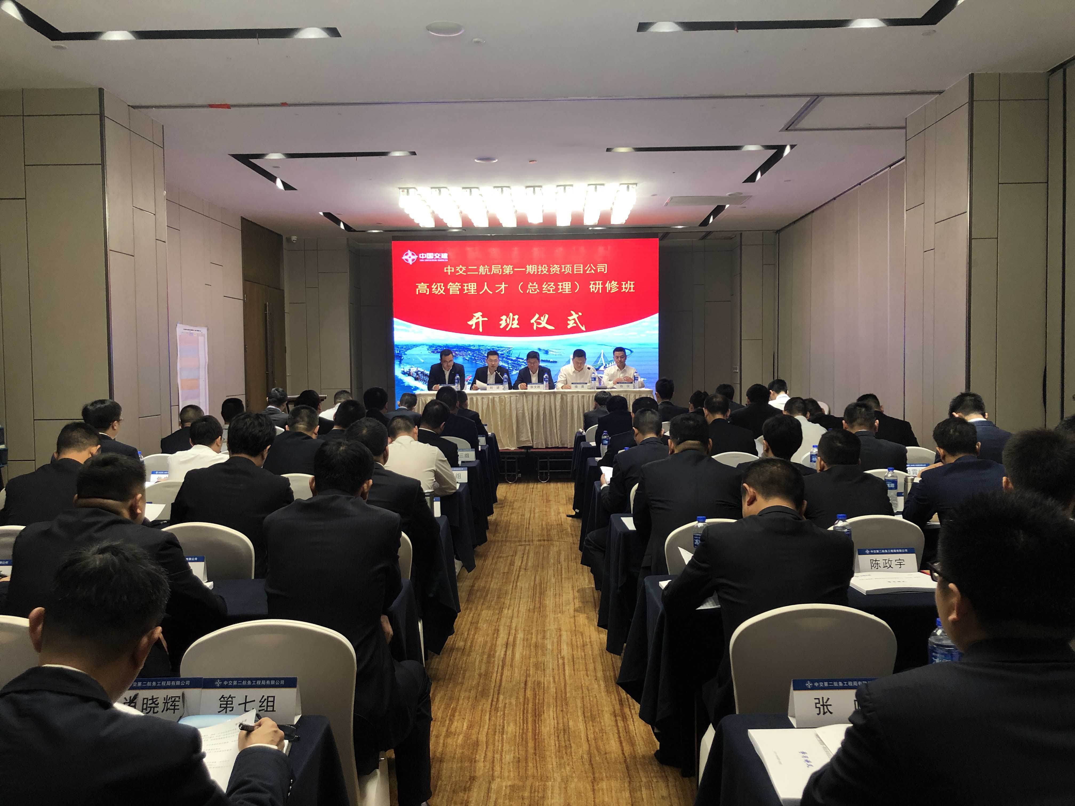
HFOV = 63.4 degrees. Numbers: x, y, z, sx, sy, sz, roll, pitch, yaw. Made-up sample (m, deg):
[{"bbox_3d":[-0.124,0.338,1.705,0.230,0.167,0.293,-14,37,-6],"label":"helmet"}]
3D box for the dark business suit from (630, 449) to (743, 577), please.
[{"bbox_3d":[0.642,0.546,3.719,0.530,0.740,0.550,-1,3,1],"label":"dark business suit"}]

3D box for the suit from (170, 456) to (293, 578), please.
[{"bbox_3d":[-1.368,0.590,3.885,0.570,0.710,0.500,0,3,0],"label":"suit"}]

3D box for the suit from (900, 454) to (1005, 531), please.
[{"bbox_3d":[1.927,0.546,3.948,0.540,0.700,0.500,0,3,0],"label":"suit"}]

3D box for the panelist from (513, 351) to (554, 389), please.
[{"bbox_3d":[-0.058,-0.081,11.910,0.560,1.280,0.750,0,3,0],"label":"panelist"}]

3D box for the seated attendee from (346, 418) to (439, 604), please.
[{"bbox_3d":[-0.719,0.715,3.990,0.560,1.300,0.800,0,3,0],"label":"seated attendee"}]

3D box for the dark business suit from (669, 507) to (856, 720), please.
[{"bbox_3d":[0.639,0.608,2.520,0.510,0.640,0.520,-1,2,-4],"label":"dark business suit"}]

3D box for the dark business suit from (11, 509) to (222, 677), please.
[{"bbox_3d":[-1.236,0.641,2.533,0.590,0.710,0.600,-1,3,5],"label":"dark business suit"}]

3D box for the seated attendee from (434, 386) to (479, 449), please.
[{"bbox_3d":[-0.710,0.508,7.665,0.520,1.330,0.750,0,3,6],"label":"seated attendee"}]

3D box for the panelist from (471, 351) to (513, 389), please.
[{"bbox_3d":[-0.623,-0.063,11.922,0.530,1.285,0.750,-1,3,1],"label":"panelist"}]

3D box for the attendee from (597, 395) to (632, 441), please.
[{"bbox_3d":[0.732,0.530,7.742,0.520,1.240,0.750,-1,3,-2],"label":"attendee"}]

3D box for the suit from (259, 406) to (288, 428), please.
[{"bbox_3d":[-2.686,0.356,8.900,0.480,0.650,0.450,0,3,16],"label":"suit"}]

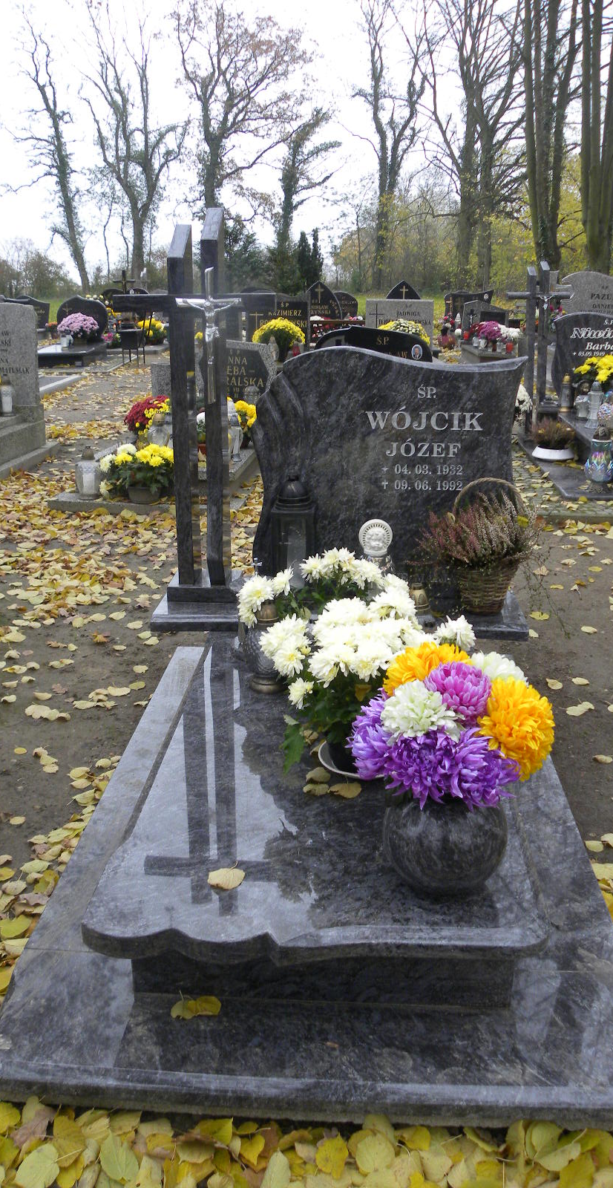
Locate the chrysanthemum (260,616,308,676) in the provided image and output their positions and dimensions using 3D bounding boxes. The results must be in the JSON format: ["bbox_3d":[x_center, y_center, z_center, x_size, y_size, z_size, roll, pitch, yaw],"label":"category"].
[{"bbox_3d":[-0.048,0.115,1.996,0.110,0.125,0.104,1,19,3],"label":"chrysanthemum"}]

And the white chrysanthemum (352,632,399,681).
[{"bbox_3d":[0.142,0.130,1.855,0.095,0.085,0.085,1,20,3],"label":"white chrysanthemum"}]

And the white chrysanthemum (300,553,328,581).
[{"bbox_3d":[0.021,-0.066,2.235,0.072,0.067,0.068,1,19,3],"label":"white chrysanthemum"}]

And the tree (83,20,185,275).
[{"bbox_3d":[-8.599,-22.227,44.565,5.200,13.000,4.800,1,20,3],"label":"tree"}]

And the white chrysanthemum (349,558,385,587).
[{"bbox_3d":[0.141,-0.049,2.076,0.085,0.070,0.085,1,20,3],"label":"white chrysanthemum"}]

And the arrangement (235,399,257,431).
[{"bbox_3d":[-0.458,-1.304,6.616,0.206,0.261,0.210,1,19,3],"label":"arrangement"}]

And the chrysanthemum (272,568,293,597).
[{"bbox_3d":[-0.061,-0.028,2.252,0.056,0.068,0.062,1,19,3],"label":"chrysanthemum"}]

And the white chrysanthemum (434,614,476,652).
[{"bbox_3d":[0.339,0.090,2.031,0.097,0.080,0.097,1,19,3],"label":"white chrysanthemum"}]

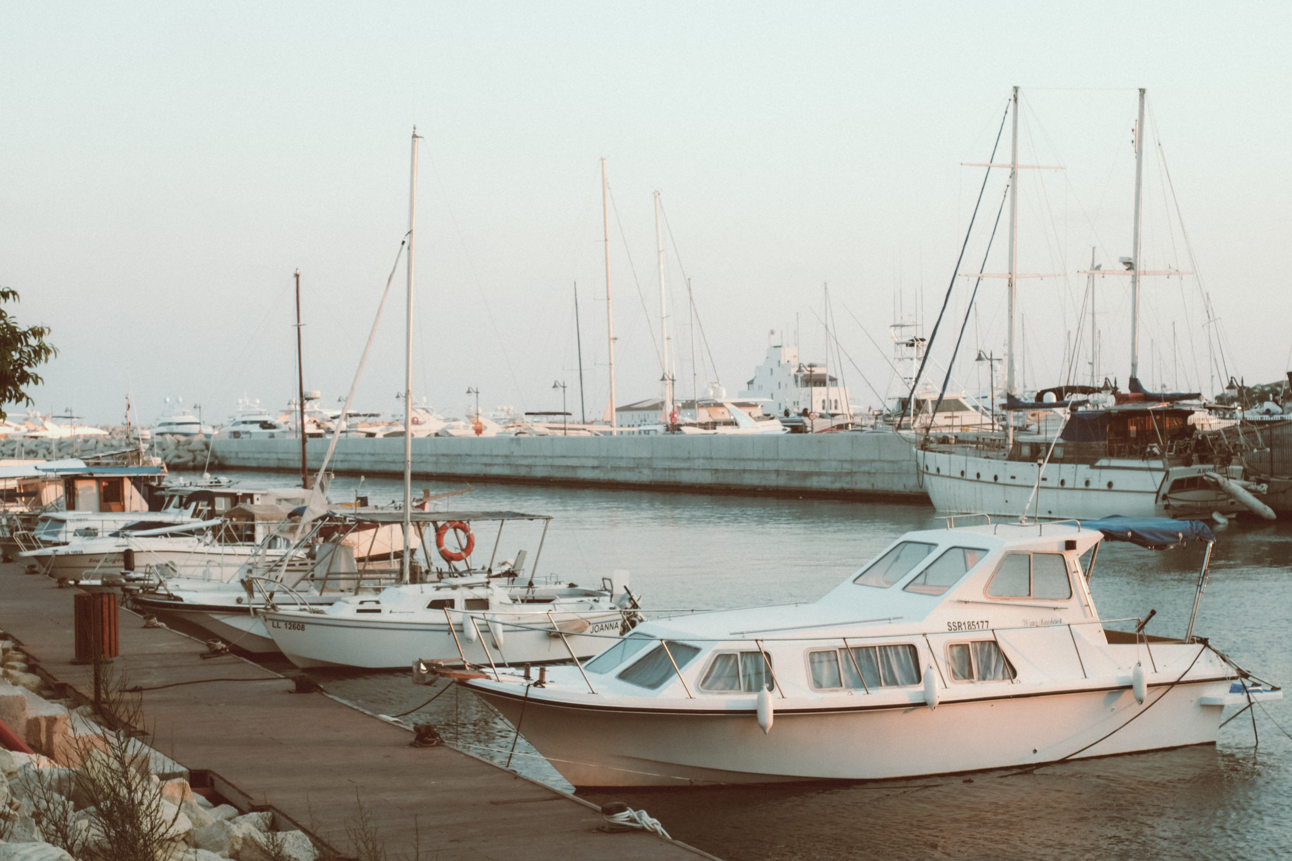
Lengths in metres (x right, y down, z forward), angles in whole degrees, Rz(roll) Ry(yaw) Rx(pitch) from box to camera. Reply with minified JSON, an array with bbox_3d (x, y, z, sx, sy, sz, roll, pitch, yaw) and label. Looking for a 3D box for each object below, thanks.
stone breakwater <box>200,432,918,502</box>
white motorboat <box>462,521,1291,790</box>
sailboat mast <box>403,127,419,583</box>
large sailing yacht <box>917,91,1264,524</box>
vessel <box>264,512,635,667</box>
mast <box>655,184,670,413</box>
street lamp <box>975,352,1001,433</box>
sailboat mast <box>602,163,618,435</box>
[{"bbox_3d":[-14.749,2.090,115.584,3.000,3.100,107.782,-1,0,-34],"label":"stone breakwater"},{"bbox_3d":[2.514,2.340,17.377,9.600,2.750,3.050,-1,0,-22],"label":"white motorboat"},{"bbox_3d":[-3.893,-1.243,25.001,0.110,7.550,0.100,1,0,-18],"label":"sailboat mast"},{"bbox_3d":[14.805,-4.950,56.130,4.400,16.400,14.000,-1,0,-33],"label":"large sailing yacht"},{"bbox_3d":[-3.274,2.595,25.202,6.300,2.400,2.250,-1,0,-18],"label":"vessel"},{"bbox_3d":[1.268,-8.247,111.960,0.300,19.024,0.220,-3,1,-34],"label":"mast"},{"bbox_3d":[17.050,-1.401,74.996,1.500,5.219,0.500,-1,0,-37],"label":"street lamp"},{"bbox_3d":[-2.867,-9.974,117.951,0.320,22.589,0.220,-2,1,-34],"label":"sailboat mast"}]

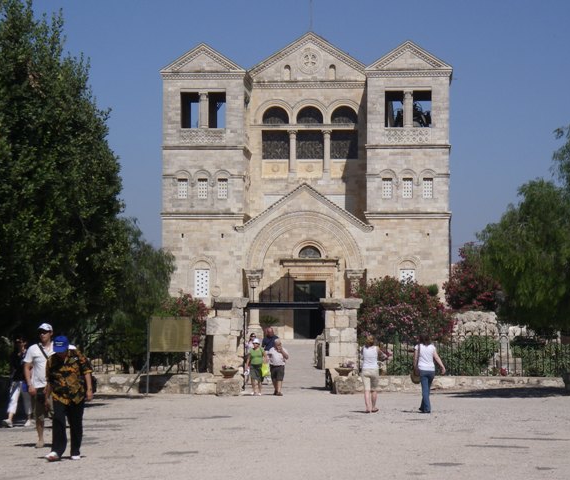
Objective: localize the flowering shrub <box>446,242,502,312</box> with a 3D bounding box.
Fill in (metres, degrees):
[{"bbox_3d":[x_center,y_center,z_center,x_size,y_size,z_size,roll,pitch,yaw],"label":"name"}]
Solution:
[{"bbox_3d":[8.586,1.845,96.000,2.800,3.400,2.500,0,-3,0],"label":"flowering shrub"}]

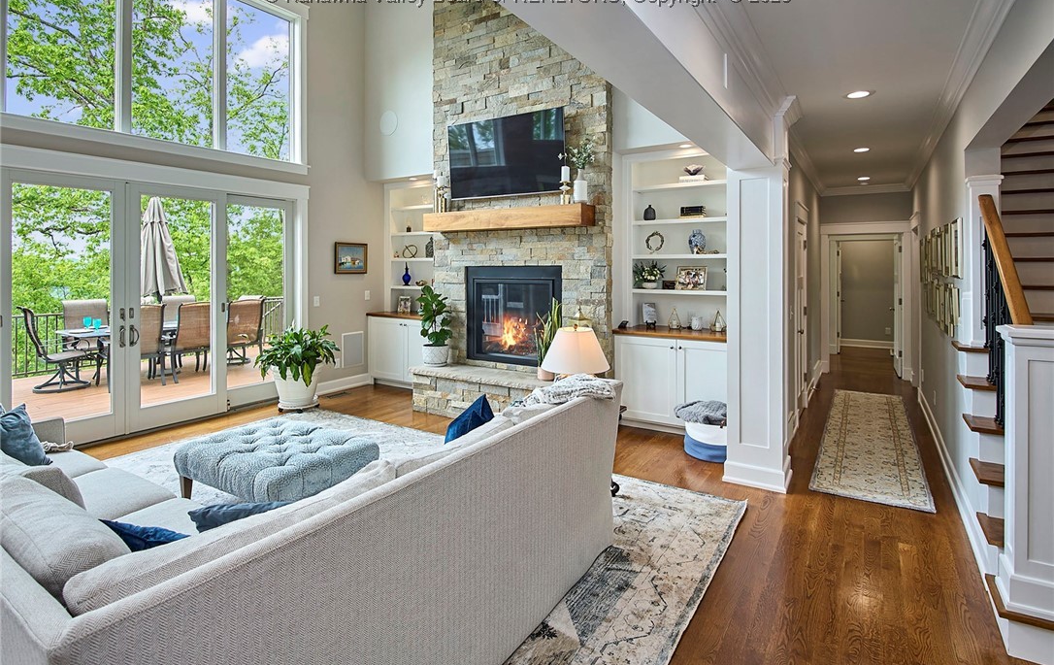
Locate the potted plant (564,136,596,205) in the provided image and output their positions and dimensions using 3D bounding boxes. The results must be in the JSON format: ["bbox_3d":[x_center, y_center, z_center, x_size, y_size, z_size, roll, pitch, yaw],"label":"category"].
[{"bbox_3d":[0.485,-1.514,4.646,0.283,0.616,0.253,4,7,32],"label":"potted plant"}]

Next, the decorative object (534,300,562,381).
[{"bbox_3d":[0.213,0.068,4.969,0.303,0.808,0.283,0,6,0],"label":"decorative object"}]

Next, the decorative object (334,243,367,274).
[{"bbox_3d":[-2.235,-0.945,6.312,0.035,0.389,0.495,4,7,32],"label":"decorative object"}]

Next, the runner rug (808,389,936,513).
[{"bbox_3d":[3.314,0.968,4.833,0.707,0.020,3.495,4,7,34],"label":"runner rug"}]

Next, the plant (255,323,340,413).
[{"bbox_3d":[-2.563,0.401,5.555,0.848,0.939,0.828,4,7,32],"label":"plant"}]

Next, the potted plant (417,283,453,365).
[{"bbox_3d":[-1.039,-0.076,5.606,0.404,0.929,0.384,0,6,0],"label":"potted plant"}]

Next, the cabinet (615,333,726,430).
[{"bbox_3d":[1.552,0.529,5.020,1.212,0.919,0.505,4,7,32],"label":"cabinet"}]

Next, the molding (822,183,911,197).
[{"bbox_3d":[4.786,-2.002,7.019,1.010,0.116,0.111,4,7,32],"label":"molding"}]

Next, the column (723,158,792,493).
[{"bbox_3d":[1.731,-0.047,3.737,0.404,2.343,0.404,4,7,32],"label":"column"}]

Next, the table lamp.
[{"bbox_3d":[0.322,0.236,3.330,0.460,0.570,0.460,0,6,0],"label":"table lamp"}]

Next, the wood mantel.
[{"bbox_3d":[-0.229,-1.159,5.101,1.899,0.207,0.283,4,7,32],"label":"wood mantel"}]

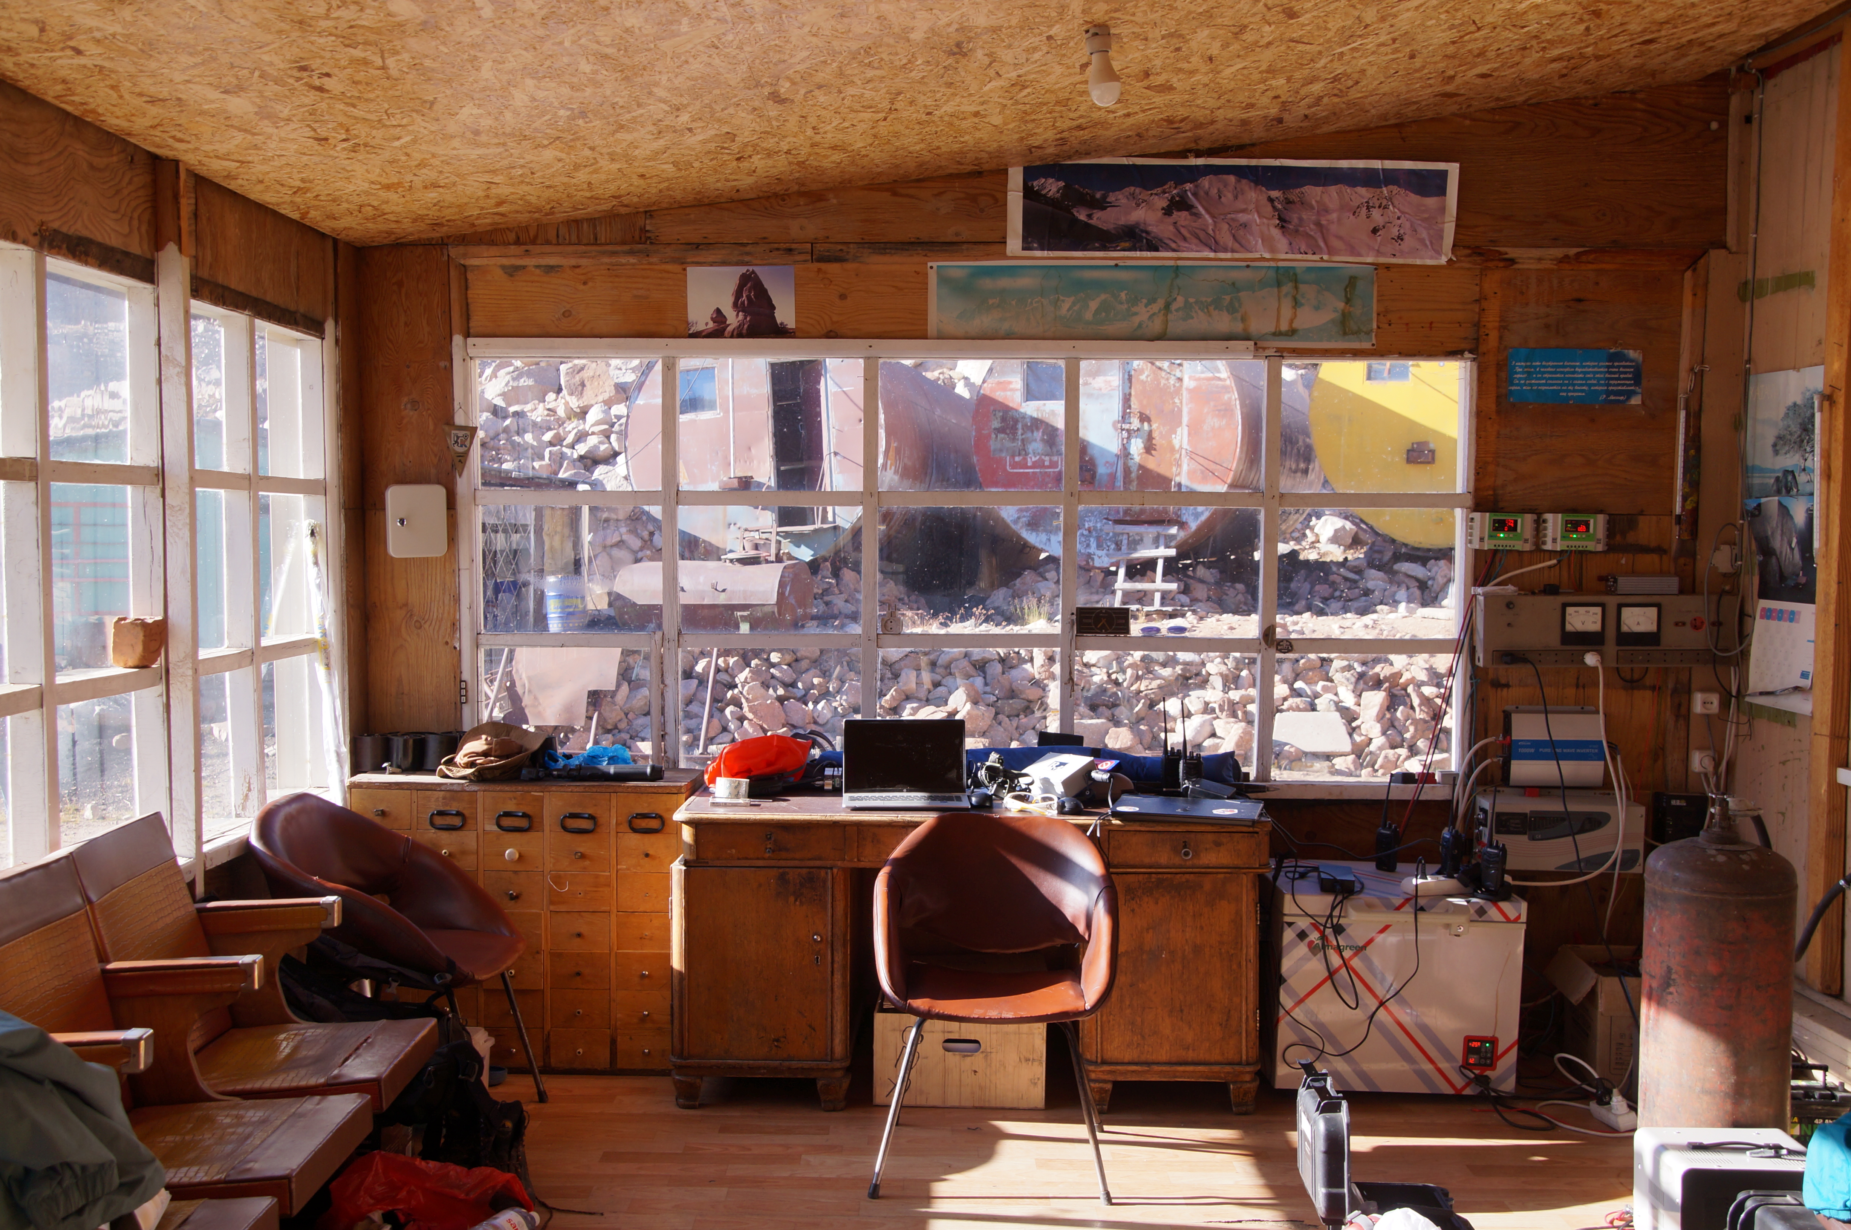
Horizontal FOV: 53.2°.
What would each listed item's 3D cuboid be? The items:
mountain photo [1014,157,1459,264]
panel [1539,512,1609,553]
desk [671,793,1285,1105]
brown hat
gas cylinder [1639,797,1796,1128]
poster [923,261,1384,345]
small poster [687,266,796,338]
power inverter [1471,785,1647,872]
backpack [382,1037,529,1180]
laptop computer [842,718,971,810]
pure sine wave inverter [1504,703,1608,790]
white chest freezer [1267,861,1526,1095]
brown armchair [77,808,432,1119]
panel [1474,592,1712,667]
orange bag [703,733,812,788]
[{"bbox_3d":[0.892,-1.171,5.366,1.300,0.285,0.012,0,3,1],"label":"mountain photo"},{"bbox_3d":[1.906,-0.244,5.453,0.193,0.112,0.055,0,3,0],"label":"panel"},{"bbox_3d":[0.123,0.894,5.143,1.560,0.785,0.730,0,3,1],"label":"desk"},{"bbox_3d":[-1.241,0.386,5.306,0.320,0.152,0.280,0,3,0],"label":"brown hat"},{"bbox_3d":[1.706,0.871,3.987,0.300,0.980,0.300,0,3,1],"label":"gas cylinder"},{"bbox_3d":[0.668,-0.914,5.450,1.310,0.243,0.010,0,3,0],"label":"poster"},{"bbox_3d":[-0.543,-0.922,5.459,0.318,0.209,0.010,0,3,0],"label":"small poster"},{"bbox_3d":[1.863,0.640,5.444,0.450,0.205,0.165,0,3,0],"label":"power inverter"},{"bbox_3d":[-1.125,1.132,4.432,0.260,0.330,0.300,3,4,38],"label":"backpack"},{"bbox_3d":[-0.044,0.405,5.069,0.343,0.205,0.330,0,3,1],"label":"laptop computer"},{"bbox_3d":[1.828,0.382,5.366,0.272,0.230,0.130,0,3,1],"label":"pure sine wave inverter"},{"bbox_3d":[1.300,1.018,5.256,0.660,0.535,0.490,1,3,4],"label":"white chest freezer"},{"bbox_3d":[-1.378,0.899,3.924,0.620,0.900,0.580,0,3,1],"label":"brown armchair"},{"bbox_3d":[1.982,0.045,5.444,0.705,0.213,0.100,0,3,0],"label":"panel"},{"bbox_3d":[-0.479,0.412,5.282,0.310,0.144,0.200,0,3,0],"label":"orange bag"}]

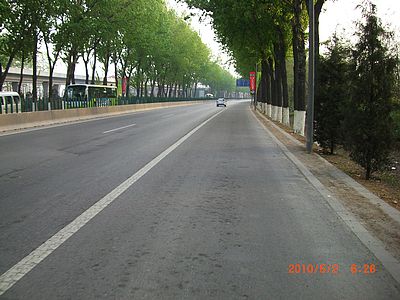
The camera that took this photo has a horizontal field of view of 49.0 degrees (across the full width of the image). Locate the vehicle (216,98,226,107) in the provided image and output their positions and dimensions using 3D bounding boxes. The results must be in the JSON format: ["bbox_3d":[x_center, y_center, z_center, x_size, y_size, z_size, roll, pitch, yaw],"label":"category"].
[{"bbox_3d":[3.701,-8.011,72.654,1.650,1.470,4.200,1,7,6],"label":"vehicle"}]

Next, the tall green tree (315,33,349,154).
[{"bbox_3d":[3.349,-1.425,11.223,1.050,3.055,1.050,0,7,0],"label":"tall green tree"}]

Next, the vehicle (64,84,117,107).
[{"bbox_3d":[-13.952,-7.069,58.182,2.500,3.100,11.000,1,7,7],"label":"vehicle"}]

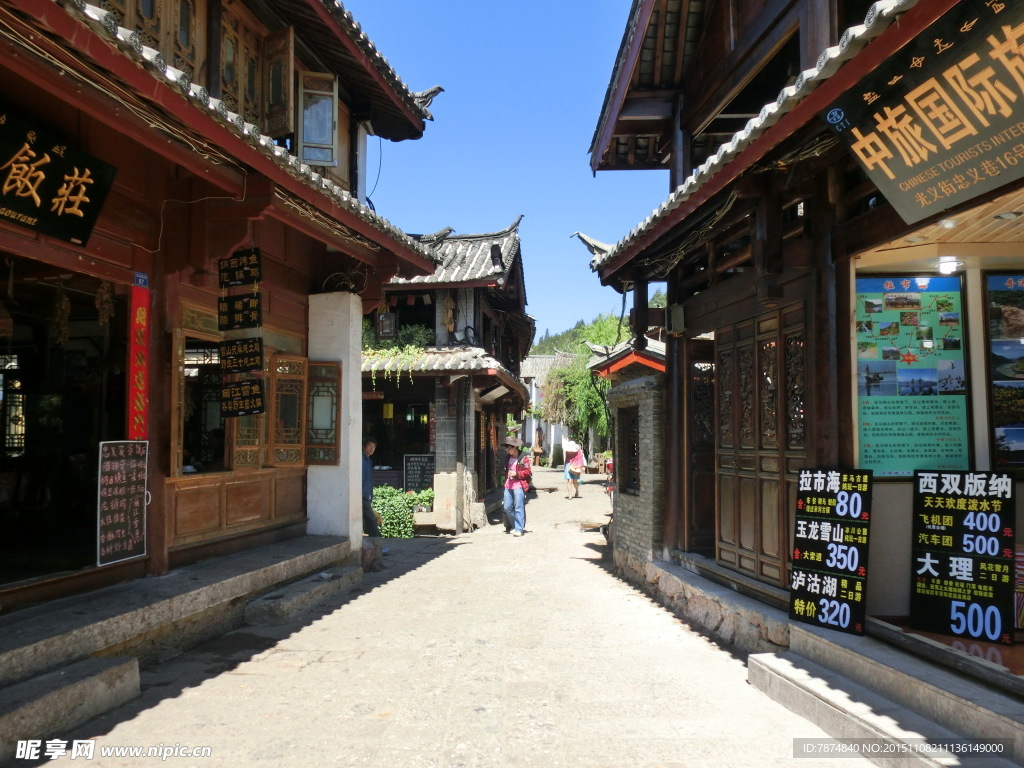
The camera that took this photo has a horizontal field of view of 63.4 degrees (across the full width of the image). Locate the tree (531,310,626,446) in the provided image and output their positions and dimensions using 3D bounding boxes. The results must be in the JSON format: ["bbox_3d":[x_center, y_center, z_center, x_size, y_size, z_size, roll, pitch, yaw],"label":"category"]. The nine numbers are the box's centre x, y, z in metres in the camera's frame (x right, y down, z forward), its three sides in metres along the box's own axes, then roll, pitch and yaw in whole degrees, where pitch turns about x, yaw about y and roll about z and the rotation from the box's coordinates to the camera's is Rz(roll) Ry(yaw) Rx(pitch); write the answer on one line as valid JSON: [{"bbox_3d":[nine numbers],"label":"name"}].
[{"bbox_3d":[3.575,0.127,42.000,5.600,7.600,5.400,0,-3,0],"label":"tree"}]

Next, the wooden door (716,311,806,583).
[{"bbox_3d":[2.057,0.534,6.914,0.080,2.150,1.600,1,-3,-9],"label":"wooden door"}]

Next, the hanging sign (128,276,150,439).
[{"bbox_3d":[-3.076,-0.157,6.848,0.020,1.377,0.254,-1,-3,10],"label":"hanging sign"}]

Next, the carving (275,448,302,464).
[{"bbox_3d":[-2.428,0.788,9.000,0.300,0.165,0.030,2,-4,-33],"label":"carving"}]

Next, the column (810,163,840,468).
[{"bbox_3d":[2.340,0.102,6.183,0.190,3.200,0.190,1,-3,-9],"label":"column"}]

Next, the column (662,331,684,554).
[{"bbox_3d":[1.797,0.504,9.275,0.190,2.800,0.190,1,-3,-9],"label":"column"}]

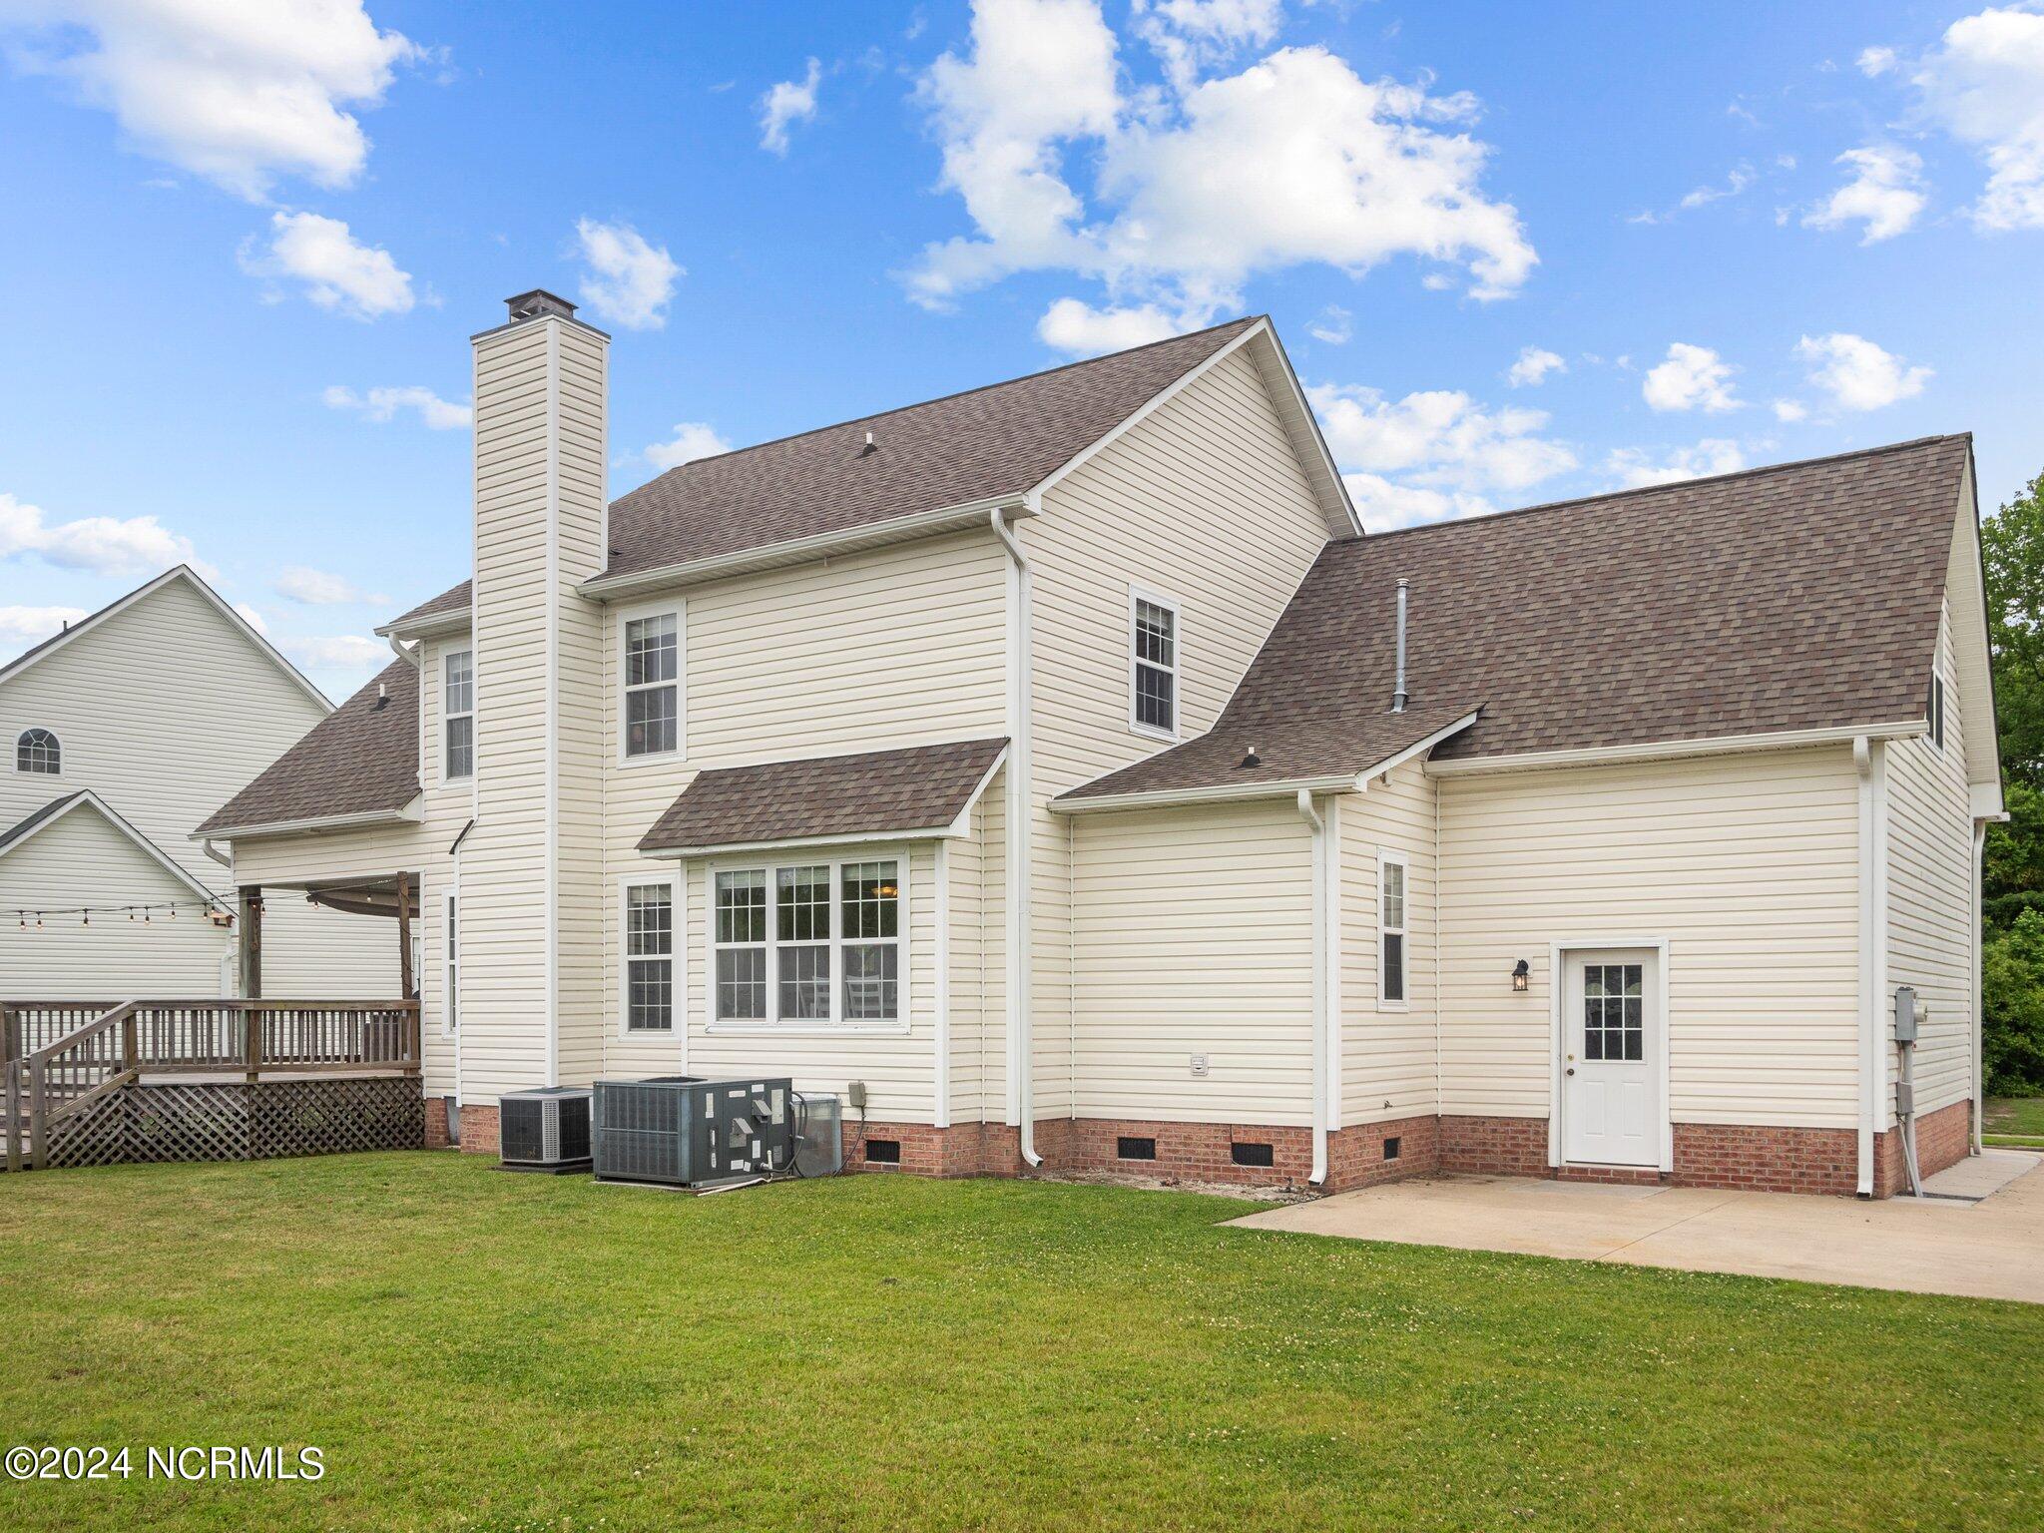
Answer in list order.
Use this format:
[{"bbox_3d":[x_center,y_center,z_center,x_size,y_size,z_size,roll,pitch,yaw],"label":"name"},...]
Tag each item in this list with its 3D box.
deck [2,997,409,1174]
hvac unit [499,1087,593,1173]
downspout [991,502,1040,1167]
[{"bbox_3d":[-9.455,3.567,19.031,3.227,1.710,4.866,-3,-6,34],"label":"deck"},{"bbox_3d":[-4.667,3.540,16.288,0.630,0.675,0.630,-3,-6,34],"label":"hvac unit"},{"bbox_3d":[-0.007,0.663,14.973,0.220,5.990,0.540,-3,-6,34],"label":"downspout"}]

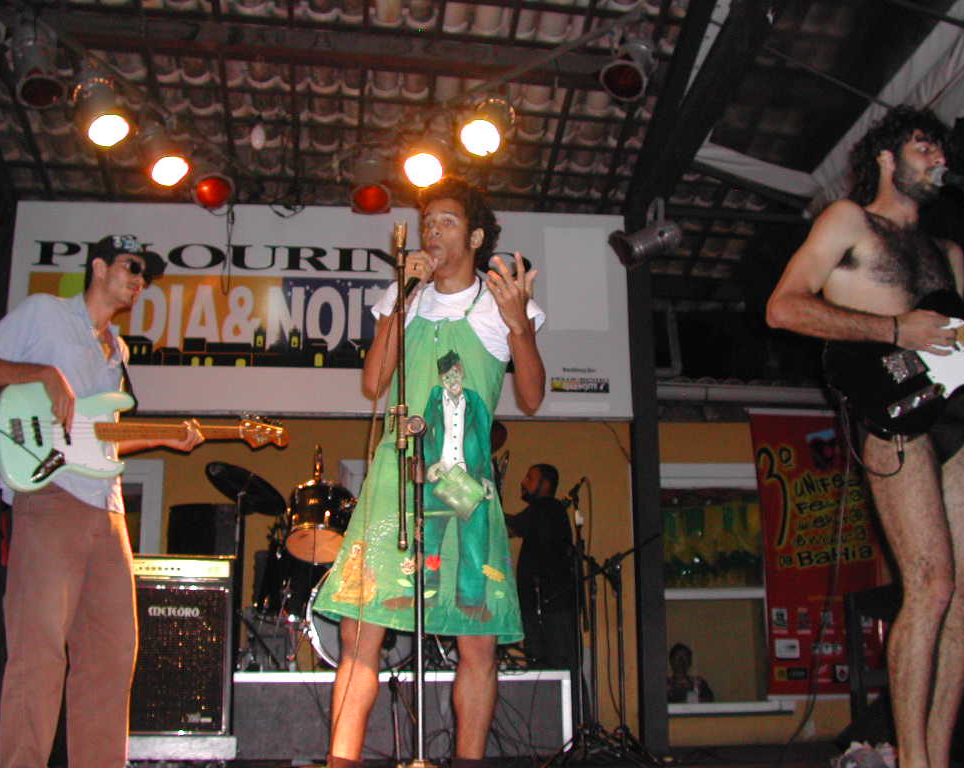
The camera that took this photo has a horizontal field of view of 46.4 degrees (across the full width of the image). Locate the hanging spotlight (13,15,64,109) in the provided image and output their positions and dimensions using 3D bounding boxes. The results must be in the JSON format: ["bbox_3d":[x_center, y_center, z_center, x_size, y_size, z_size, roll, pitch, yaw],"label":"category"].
[{"bbox_3d":[-1.788,-1.310,4.532,0.215,0.320,0.205,-28,-26,29],"label":"hanging spotlight"}]

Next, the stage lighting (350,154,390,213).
[{"bbox_3d":[-0.564,-1.037,5.664,0.205,0.320,0.215,2,-44,-9],"label":"stage lighting"}]

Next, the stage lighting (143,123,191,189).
[{"bbox_3d":[-1.518,-1.111,5.331,0.205,0.320,0.215,14,-55,-45],"label":"stage lighting"}]

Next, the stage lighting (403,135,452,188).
[{"bbox_3d":[-0.243,-1.095,5.363,0.205,0.320,0.215,-3,-54,14],"label":"stage lighting"}]

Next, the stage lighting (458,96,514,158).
[{"bbox_3d":[0.031,-1.174,5.025,0.205,0.320,0.215,-4,-56,17],"label":"stage lighting"}]

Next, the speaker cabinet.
[{"bbox_3d":[-1.289,1.098,4.700,0.500,0.710,0.360,3,-14,-11],"label":"speaker cabinet"}]

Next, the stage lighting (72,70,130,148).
[{"bbox_3d":[-1.672,-1.217,4.927,0.215,0.320,0.205,-44,-35,24],"label":"stage lighting"}]

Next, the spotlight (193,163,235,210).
[{"bbox_3d":[-1.353,-1.028,5.598,0.205,0.320,0.215,6,-60,-24],"label":"spotlight"}]

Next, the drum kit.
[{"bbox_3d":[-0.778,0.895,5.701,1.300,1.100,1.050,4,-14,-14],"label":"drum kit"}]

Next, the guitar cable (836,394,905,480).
[{"bbox_3d":[0.952,0.128,2.749,0.170,0.205,0.100,-4,-14,17],"label":"guitar cable"}]

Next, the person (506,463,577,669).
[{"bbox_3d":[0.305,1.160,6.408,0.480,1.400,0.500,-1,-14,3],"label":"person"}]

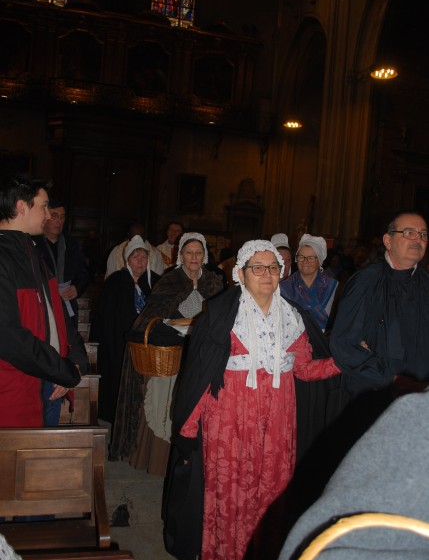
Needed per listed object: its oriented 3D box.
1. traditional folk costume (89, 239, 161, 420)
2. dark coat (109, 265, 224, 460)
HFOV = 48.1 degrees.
[{"bbox_3d":[-0.640,0.441,3.680,0.560,1.570,0.420,2,6,-12],"label":"traditional folk costume"},{"bbox_3d":[-0.310,0.569,3.120,0.730,1.380,0.520,2,6,-9],"label":"dark coat"}]

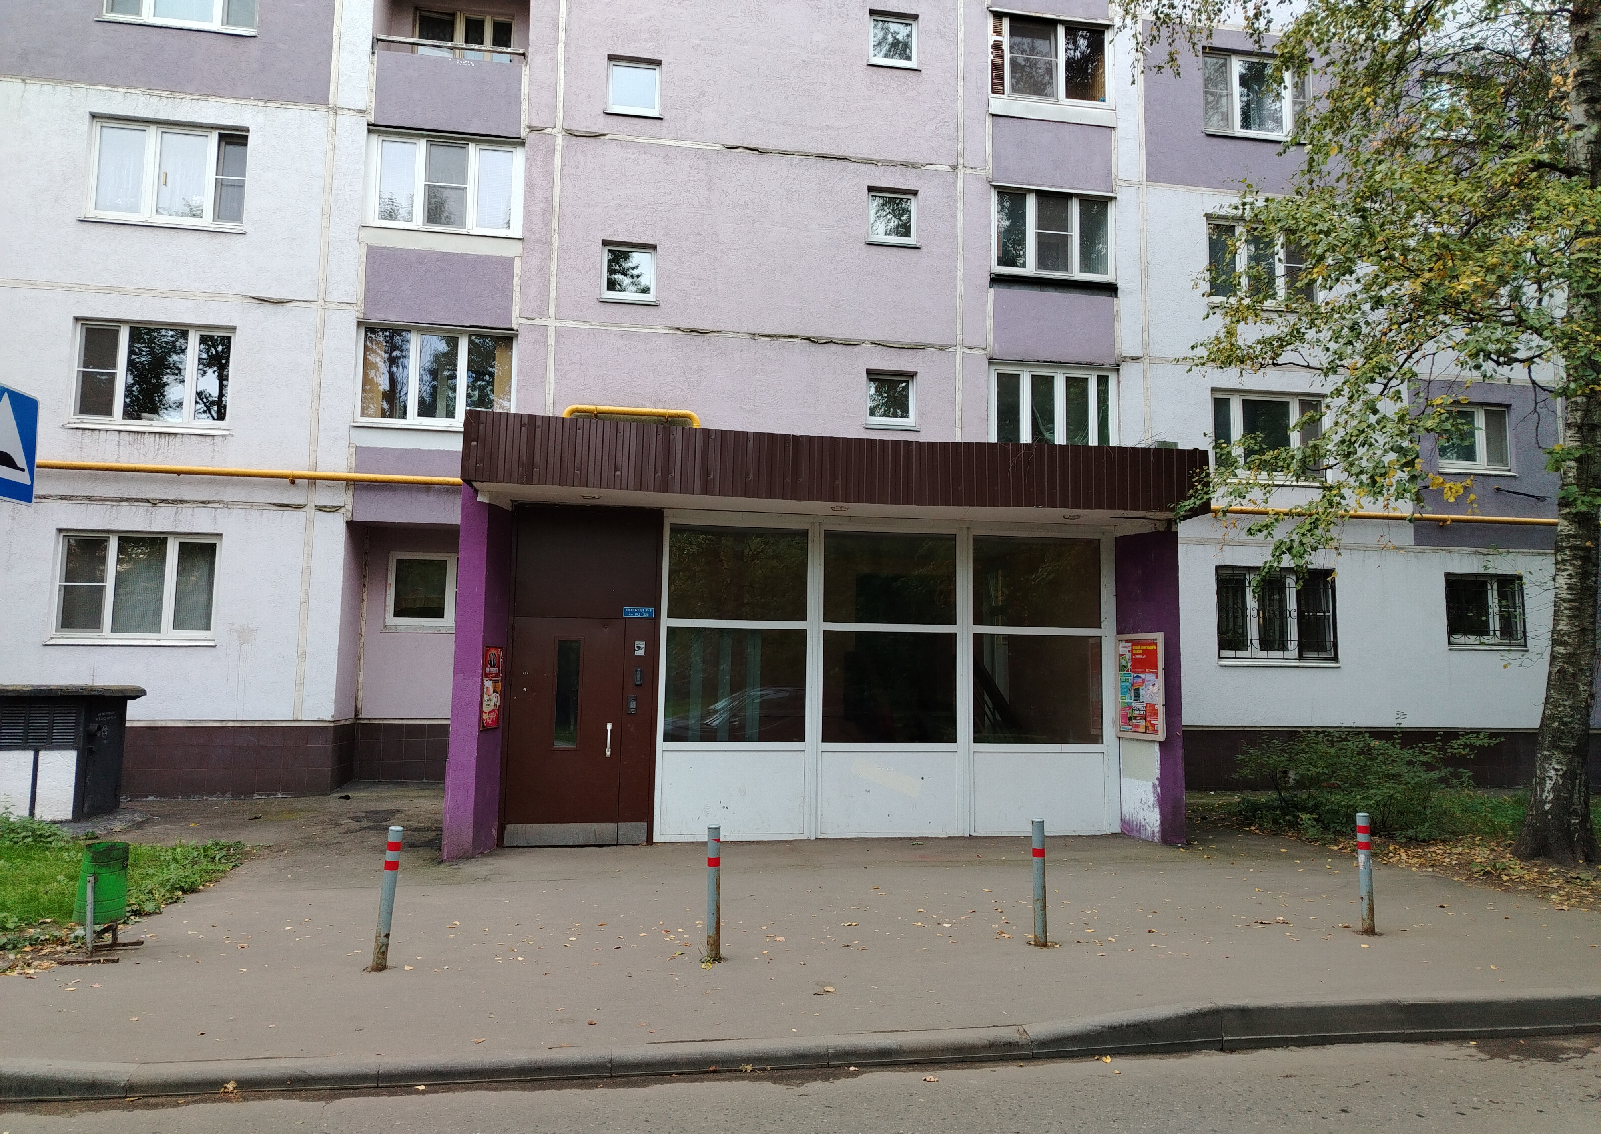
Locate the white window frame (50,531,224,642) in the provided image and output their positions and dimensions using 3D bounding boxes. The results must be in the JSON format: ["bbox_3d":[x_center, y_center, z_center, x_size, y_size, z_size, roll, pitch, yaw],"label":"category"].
[{"bbox_3d":[-8.671,0.275,14.509,1.956,1.423,0.170,2,-6,-10],"label":"white window frame"}]

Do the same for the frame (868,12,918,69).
[{"bbox_3d":[1.421,-8.072,17.018,0.804,0.816,0.160,2,-6,-10],"label":"frame"}]

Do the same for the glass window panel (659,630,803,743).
[{"bbox_3d":[-0.643,1.188,11.068,1.431,1.112,0.060,2,-6,-10],"label":"glass window panel"}]

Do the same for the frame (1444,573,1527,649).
[{"bbox_3d":[11.038,0.728,17.871,1.409,1.199,0.120,2,-6,-9],"label":"frame"}]

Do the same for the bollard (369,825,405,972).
[{"bbox_3d":[-2.191,1.747,5.885,0.076,0.734,0.076,5,-6,-9],"label":"bollard"}]

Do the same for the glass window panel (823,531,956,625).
[{"bbox_3d":[0.884,0.113,10.905,1.340,0.896,0.050,2,-6,-10],"label":"glass window panel"}]

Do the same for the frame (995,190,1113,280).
[{"bbox_3d":[3.915,-5.119,17.165,1.982,1.353,0.120,2,-6,-9],"label":"frame"}]

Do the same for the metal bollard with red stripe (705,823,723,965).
[{"bbox_3d":[-0.501,1.892,6.454,0.076,0.752,0.076,1,-6,-10],"label":"metal bollard with red stripe"}]

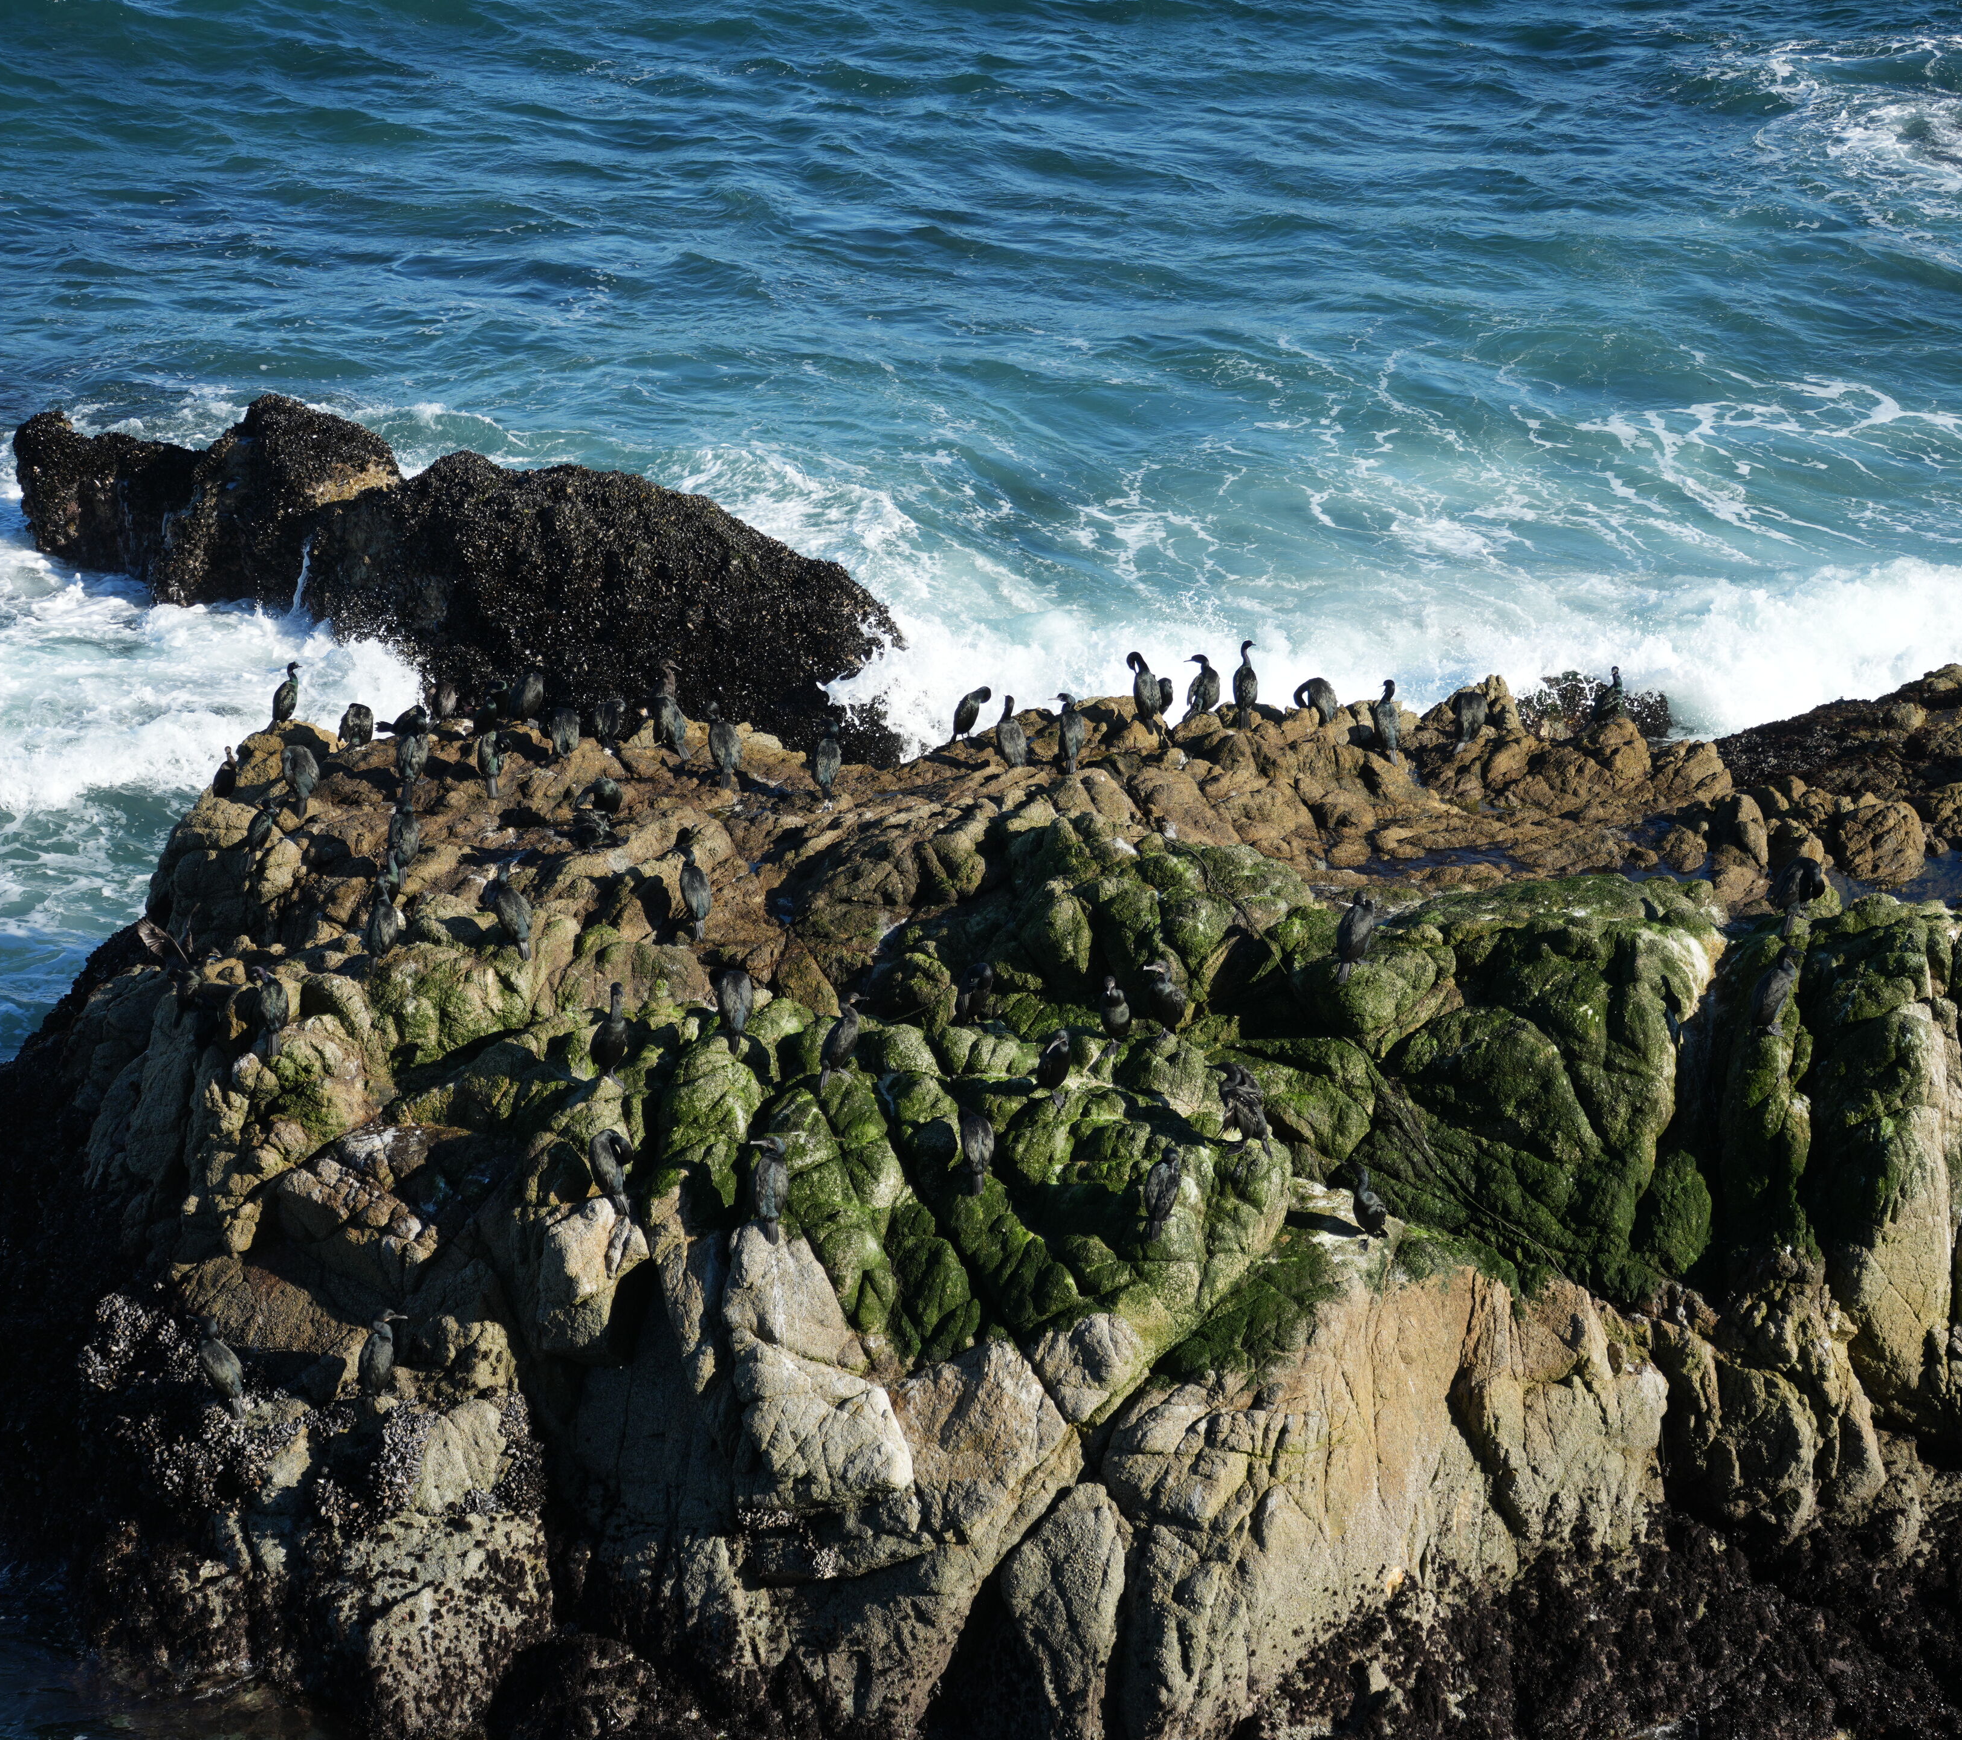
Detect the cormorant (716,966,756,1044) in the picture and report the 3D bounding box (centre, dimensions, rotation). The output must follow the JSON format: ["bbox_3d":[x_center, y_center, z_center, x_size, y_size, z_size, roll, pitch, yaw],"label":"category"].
[{"bbox_3d":[-1.401,0.806,27.000,0.200,0.440,0.340,0,20,0],"label":"cormorant"}]

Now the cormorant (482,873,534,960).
[{"bbox_3d":[-2.787,0.278,28.000,0.210,0.490,0.350,-13,24,-33],"label":"cormorant"}]

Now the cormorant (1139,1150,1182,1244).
[{"bbox_3d":[1.116,2.029,29.300,0.220,0.550,0.330,4,18,11],"label":"cormorant"}]

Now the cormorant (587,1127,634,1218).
[{"bbox_3d":[-2.042,1.670,26.000,0.220,0.440,0.340,-8,21,-21],"label":"cormorant"}]

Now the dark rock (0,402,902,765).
[{"bbox_3d":[-5.500,-3.011,49.071,9.300,2.500,3.600,9,20,26],"label":"dark rock"}]

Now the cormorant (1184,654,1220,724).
[{"bbox_3d":[1.667,-1.368,35.500,0.220,0.500,0.360,11,22,28],"label":"cormorant"}]

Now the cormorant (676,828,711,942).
[{"bbox_3d":[-1.739,0.135,28.500,0.200,0.520,0.340,-6,21,-17],"label":"cormorant"}]

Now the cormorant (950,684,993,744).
[{"bbox_3d":[-0.076,-1.158,35.200,0.320,0.430,0.190,-2,20,-5],"label":"cormorant"}]

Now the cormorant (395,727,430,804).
[{"bbox_3d":[-4.057,-0.742,33.600,0.200,0.500,0.360,0,20,0],"label":"cormorant"}]

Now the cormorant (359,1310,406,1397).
[{"bbox_3d":[-3.194,2.580,25.200,0.290,0.470,0.200,5,21,14],"label":"cormorant"}]

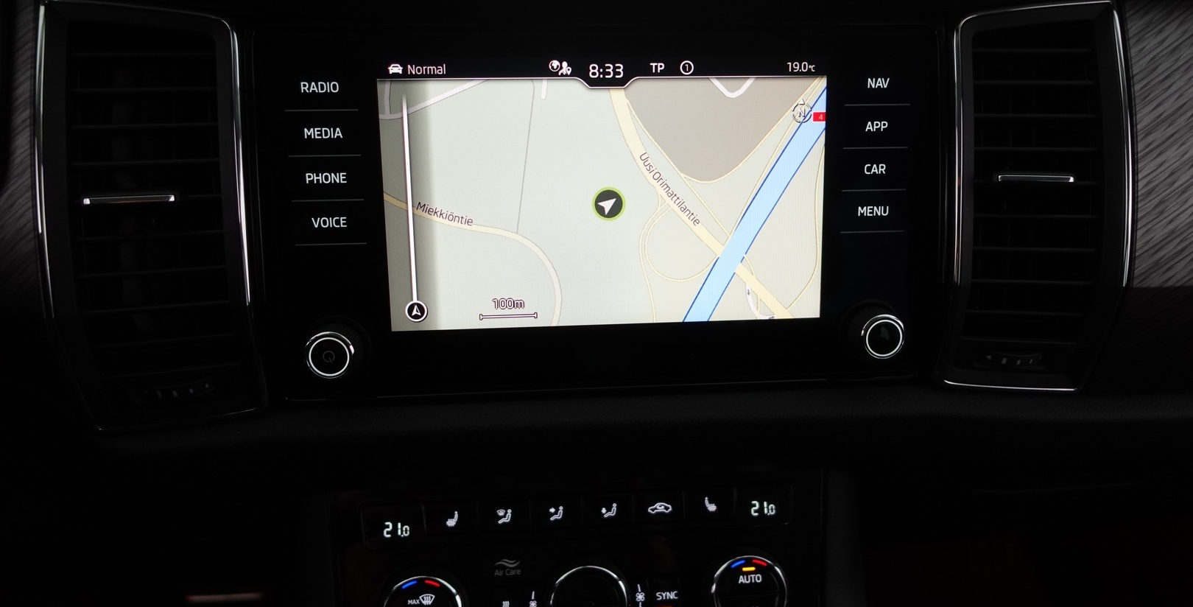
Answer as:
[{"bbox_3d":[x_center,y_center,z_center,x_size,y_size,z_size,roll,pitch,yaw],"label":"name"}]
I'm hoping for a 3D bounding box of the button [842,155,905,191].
[{"bbox_3d":[0.113,-0.054,0.322,0.027,0.016,0.004,-2,9,-5],"label":"button"}]

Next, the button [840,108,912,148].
[{"bbox_3d":[0.113,-0.071,0.319,0.028,0.016,0.004,-2,9,-5],"label":"button"}]

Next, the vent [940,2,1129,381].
[{"bbox_3d":[0.176,-0.042,0.332,0.075,0.156,0.030,-2,9,-5],"label":"vent"}]

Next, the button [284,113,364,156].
[{"bbox_3d":[-0.103,-0.064,0.301,0.028,0.016,0.004,-2,9,-5],"label":"button"}]

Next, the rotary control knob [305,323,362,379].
[{"bbox_3d":[-0.101,0.019,0.306,0.020,0.020,0.015,-2,9,-5],"label":"rotary control knob"}]

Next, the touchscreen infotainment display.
[{"bbox_3d":[0.005,-0.043,0.317,0.174,0.104,0.010,-2,9,-5],"label":"touchscreen infotainment display"}]

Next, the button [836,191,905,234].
[{"bbox_3d":[0.113,-0.037,0.324,0.027,0.017,0.004,-2,9,-5],"label":"button"}]

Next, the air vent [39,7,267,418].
[{"bbox_3d":[-0.165,-0.031,0.303,0.074,0.156,0.030,-2,9,-5],"label":"air vent"}]

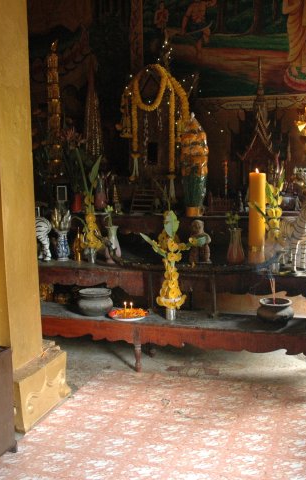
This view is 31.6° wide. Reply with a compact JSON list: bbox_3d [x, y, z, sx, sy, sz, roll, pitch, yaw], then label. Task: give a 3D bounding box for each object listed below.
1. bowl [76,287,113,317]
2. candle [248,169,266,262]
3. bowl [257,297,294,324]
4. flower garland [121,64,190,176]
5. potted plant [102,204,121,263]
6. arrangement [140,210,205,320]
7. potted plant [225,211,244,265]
[{"bbox_3d":[-0.449,0.490,4.181,0.256,0.168,0.256,-1,8,0],"label":"bowl"},{"bbox_3d":[0.847,-0.189,4.411,0.138,0.749,0.138,1,8,18],"label":"candle"},{"bbox_3d":[0.893,0.515,3.917,0.251,0.133,0.251,1,8,18],"label":"bowl"},{"bbox_3d":[0.023,-1.103,4.984,0.596,1.013,0.295,1,8,18],"label":"flower garland"},{"bbox_3d":[-0.359,-0.051,4.575,0.168,0.483,0.158,-1,8,0],"label":"potted plant"},{"bbox_3d":[0.129,0.185,3.959,0.443,0.808,0.315,1,8,18],"label":"arrangement"},{"bbox_3d":[0.666,-0.021,4.412,0.148,0.423,0.148,1,8,18],"label":"potted plant"}]

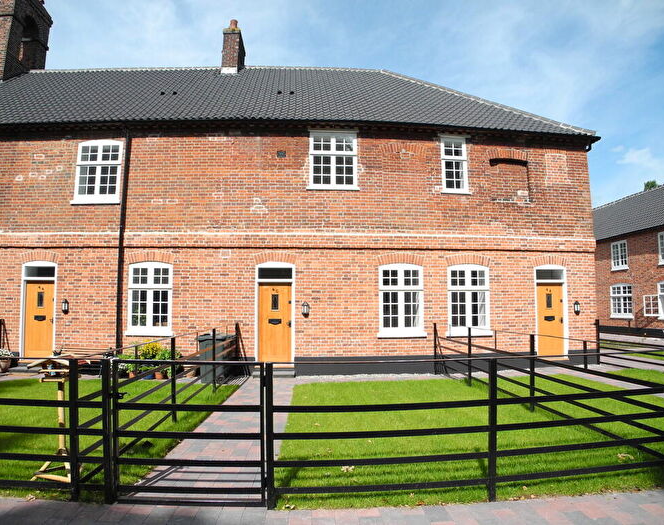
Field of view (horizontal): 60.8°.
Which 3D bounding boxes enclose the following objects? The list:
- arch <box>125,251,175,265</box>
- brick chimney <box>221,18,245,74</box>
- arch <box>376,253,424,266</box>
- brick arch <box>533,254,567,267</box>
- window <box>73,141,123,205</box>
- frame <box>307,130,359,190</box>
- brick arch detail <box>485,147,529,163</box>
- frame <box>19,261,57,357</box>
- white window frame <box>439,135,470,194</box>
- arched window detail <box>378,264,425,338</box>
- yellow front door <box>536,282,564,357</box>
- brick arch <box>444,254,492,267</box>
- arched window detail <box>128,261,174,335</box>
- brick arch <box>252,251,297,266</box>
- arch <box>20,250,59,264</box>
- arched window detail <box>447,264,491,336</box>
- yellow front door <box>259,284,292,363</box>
[{"bbox_3d":[-4.321,-0.101,13.498,1.147,0.329,0.130,0,-6,-3],"label":"arch"},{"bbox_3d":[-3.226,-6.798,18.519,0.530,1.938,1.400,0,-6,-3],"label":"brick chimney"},{"bbox_3d":[1.677,-0.061,13.809,1.166,0.318,0.130,0,-6,-3],"label":"arch"},{"bbox_3d":[5.403,-0.029,14.017,0.900,0.281,0.110,0,-5,-3],"label":"brick arch"},{"bbox_3d":[-5.628,-2.166,13.573,1.218,1.584,0.130,0,-5,-3],"label":"window"},{"bbox_3d":[0.037,-2.515,13.964,1.308,1.555,0.160,0,-6,-3],"label":"frame"},{"bbox_3d":[4.381,-2.667,14.114,1.076,0.356,0.110,0,-5,-3],"label":"brick arch detail"},{"bbox_3d":[-6.865,1.134,13.243,0.934,2.415,0.160,0,-6,-3],"label":"frame"},{"bbox_3d":[3.046,-2.409,13.918,0.776,1.484,0.120,0,-5,-3],"label":"white window frame"},{"bbox_3d":[1.676,0.919,13.527,1.144,1.771,0.130,0,-5,-3],"label":"arched window detail"},{"bbox_3d":[5.389,1.416,13.938,0.740,1.900,0.070,0,-5,-3],"label":"yellow front door"},{"bbox_3d":[3.343,-0.031,13.894,1.165,0.313,0.130,0,-6,-3],"label":"brick arch"},{"bbox_3d":[-4.314,0.876,13.402,1.163,1.778,0.150,0,-6,-3],"label":"arched window detail"},{"bbox_3d":[-1.362,-0.097,13.653,1.031,0.315,0.130,0,-6,-3],"label":"brick arch"},{"bbox_3d":[-6.932,-0.119,13.487,0.920,0.311,0.110,0,-5,-3],"label":"arch"},{"bbox_3d":[3.351,0.938,13.799,1.169,1.780,0.150,0,-6,-3],"label":"arched window detail"},{"bbox_3d":[-1.340,1.437,13.391,0.780,1.950,0.070,0,-5,-3],"label":"yellow front door"}]

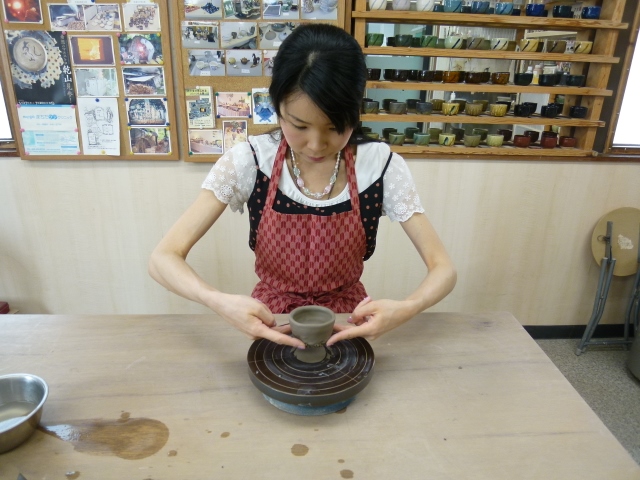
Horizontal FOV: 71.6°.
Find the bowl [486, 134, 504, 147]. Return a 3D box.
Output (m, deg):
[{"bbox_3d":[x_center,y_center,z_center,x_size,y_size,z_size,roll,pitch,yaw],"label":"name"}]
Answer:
[{"bbox_3d":[0.771,-0.434,1.948,0.074,0.051,0.074,1,17,-5],"label":"bowl"}]

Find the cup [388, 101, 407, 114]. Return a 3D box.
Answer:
[{"bbox_3d":[0.330,-0.556,1.873,0.074,0.051,0.074,1,17,-5],"label":"cup"}]

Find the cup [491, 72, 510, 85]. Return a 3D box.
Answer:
[{"bbox_3d":[0.741,-0.662,1.820,0.066,0.046,0.066,1,20,0],"label":"cup"}]

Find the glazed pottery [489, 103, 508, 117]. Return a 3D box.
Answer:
[{"bbox_3d":[0.750,-0.544,1.863,0.064,0.049,0.064,1,20,0],"label":"glazed pottery"}]

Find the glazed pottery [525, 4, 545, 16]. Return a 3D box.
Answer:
[{"bbox_3d":[0.876,-0.931,1.802,0.074,0.051,0.074,1,17,-5],"label":"glazed pottery"}]

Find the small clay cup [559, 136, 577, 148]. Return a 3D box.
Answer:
[{"bbox_3d":[1.182,-0.465,2.112,0.071,0.047,0.071,1,19,0],"label":"small clay cup"}]

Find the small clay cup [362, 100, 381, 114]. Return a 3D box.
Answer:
[{"bbox_3d":[0.230,-0.593,1.990,0.070,0.052,0.070,0,19,-5],"label":"small clay cup"}]

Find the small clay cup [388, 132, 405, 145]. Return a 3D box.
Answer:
[{"bbox_3d":[0.325,-0.426,1.873,0.064,0.045,0.064,0,20,-4],"label":"small clay cup"}]

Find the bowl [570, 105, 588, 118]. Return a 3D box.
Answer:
[{"bbox_3d":[1.206,-0.595,2.070,0.071,0.050,0.071,1,19,0],"label":"bowl"}]

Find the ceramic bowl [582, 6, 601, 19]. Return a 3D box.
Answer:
[{"bbox_3d":[1.183,-0.984,1.936,0.071,0.050,0.071,0,19,-5],"label":"ceramic bowl"}]

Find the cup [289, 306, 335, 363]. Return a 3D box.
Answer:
[{"bbox_3d":[-0.012,0.149,0.702,0.070,0.068,0.070,1,19,0],"label":"cup"}]

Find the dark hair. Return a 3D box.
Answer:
[{"bbox_3d":[-0.005,-0.313,0.875,0.185,0.215,0.210,2,42,0],"label":"dark hair"}]

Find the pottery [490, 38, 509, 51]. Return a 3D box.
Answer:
[{"bbox_3d":[0.744,-0.806,1.830,0.074,0.051,0.074,1,17,-5],"label":"pottery"}]

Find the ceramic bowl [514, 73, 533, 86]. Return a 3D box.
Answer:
[{"bbox_3d":[0.917,-0.723,2.002,0.074,0.050,0.074,1,19,0],"label":"ceramic bowl"}]

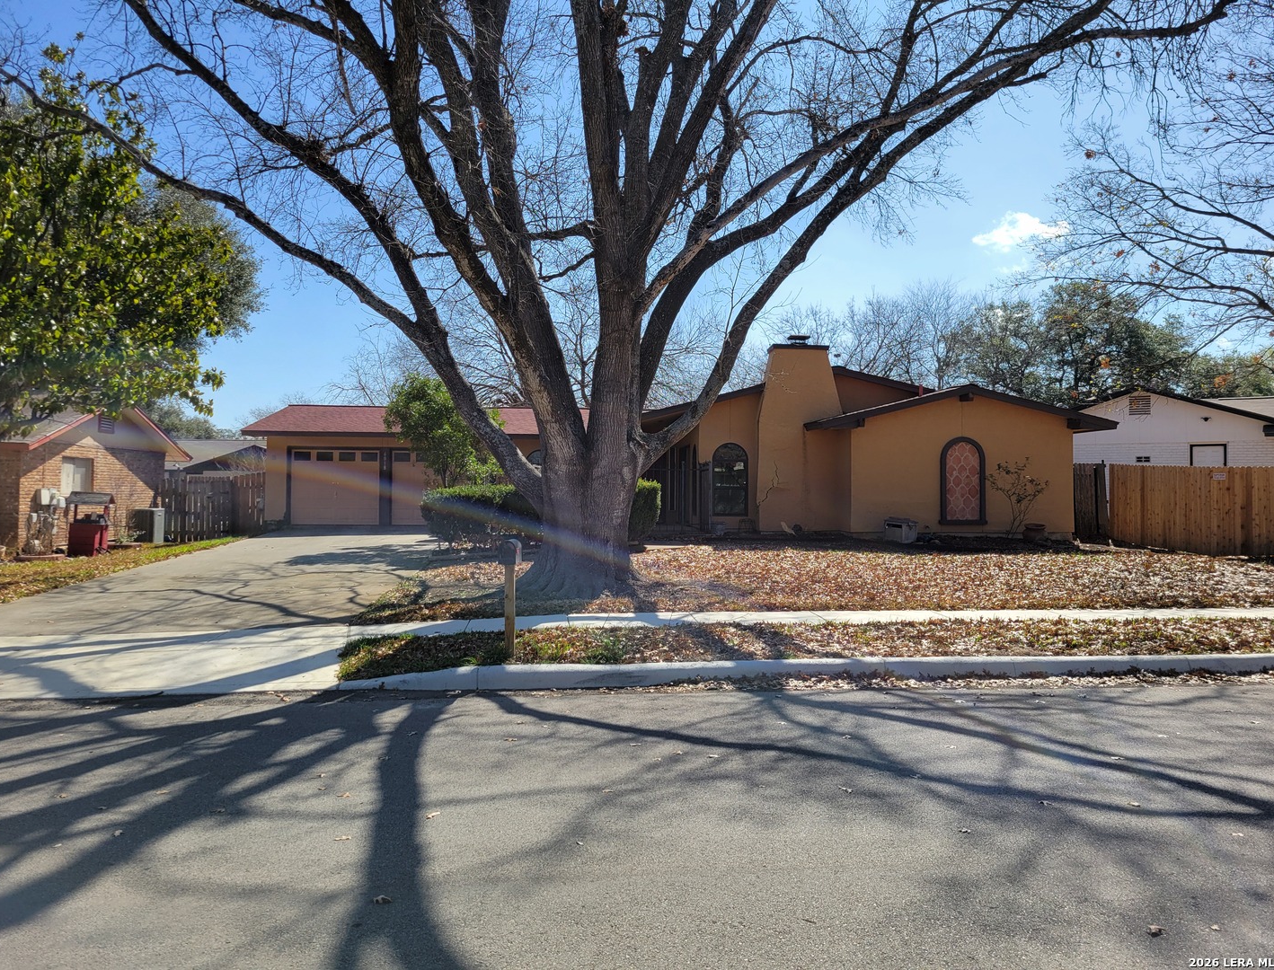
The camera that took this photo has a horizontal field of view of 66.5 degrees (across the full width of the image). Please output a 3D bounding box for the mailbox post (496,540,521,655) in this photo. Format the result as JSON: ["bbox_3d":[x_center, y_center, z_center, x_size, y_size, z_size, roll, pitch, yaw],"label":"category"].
[{"bbox_3d":[-1.242,1.120,9.570,0.175,1.155,0.490,0,-2,-1],"label":"mailbox post"}]

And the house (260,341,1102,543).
[{"bbox_3d":[0.080,-1.120,28.800,21.800,4.950,12.600,0,-2,-5],"label":"house"}]

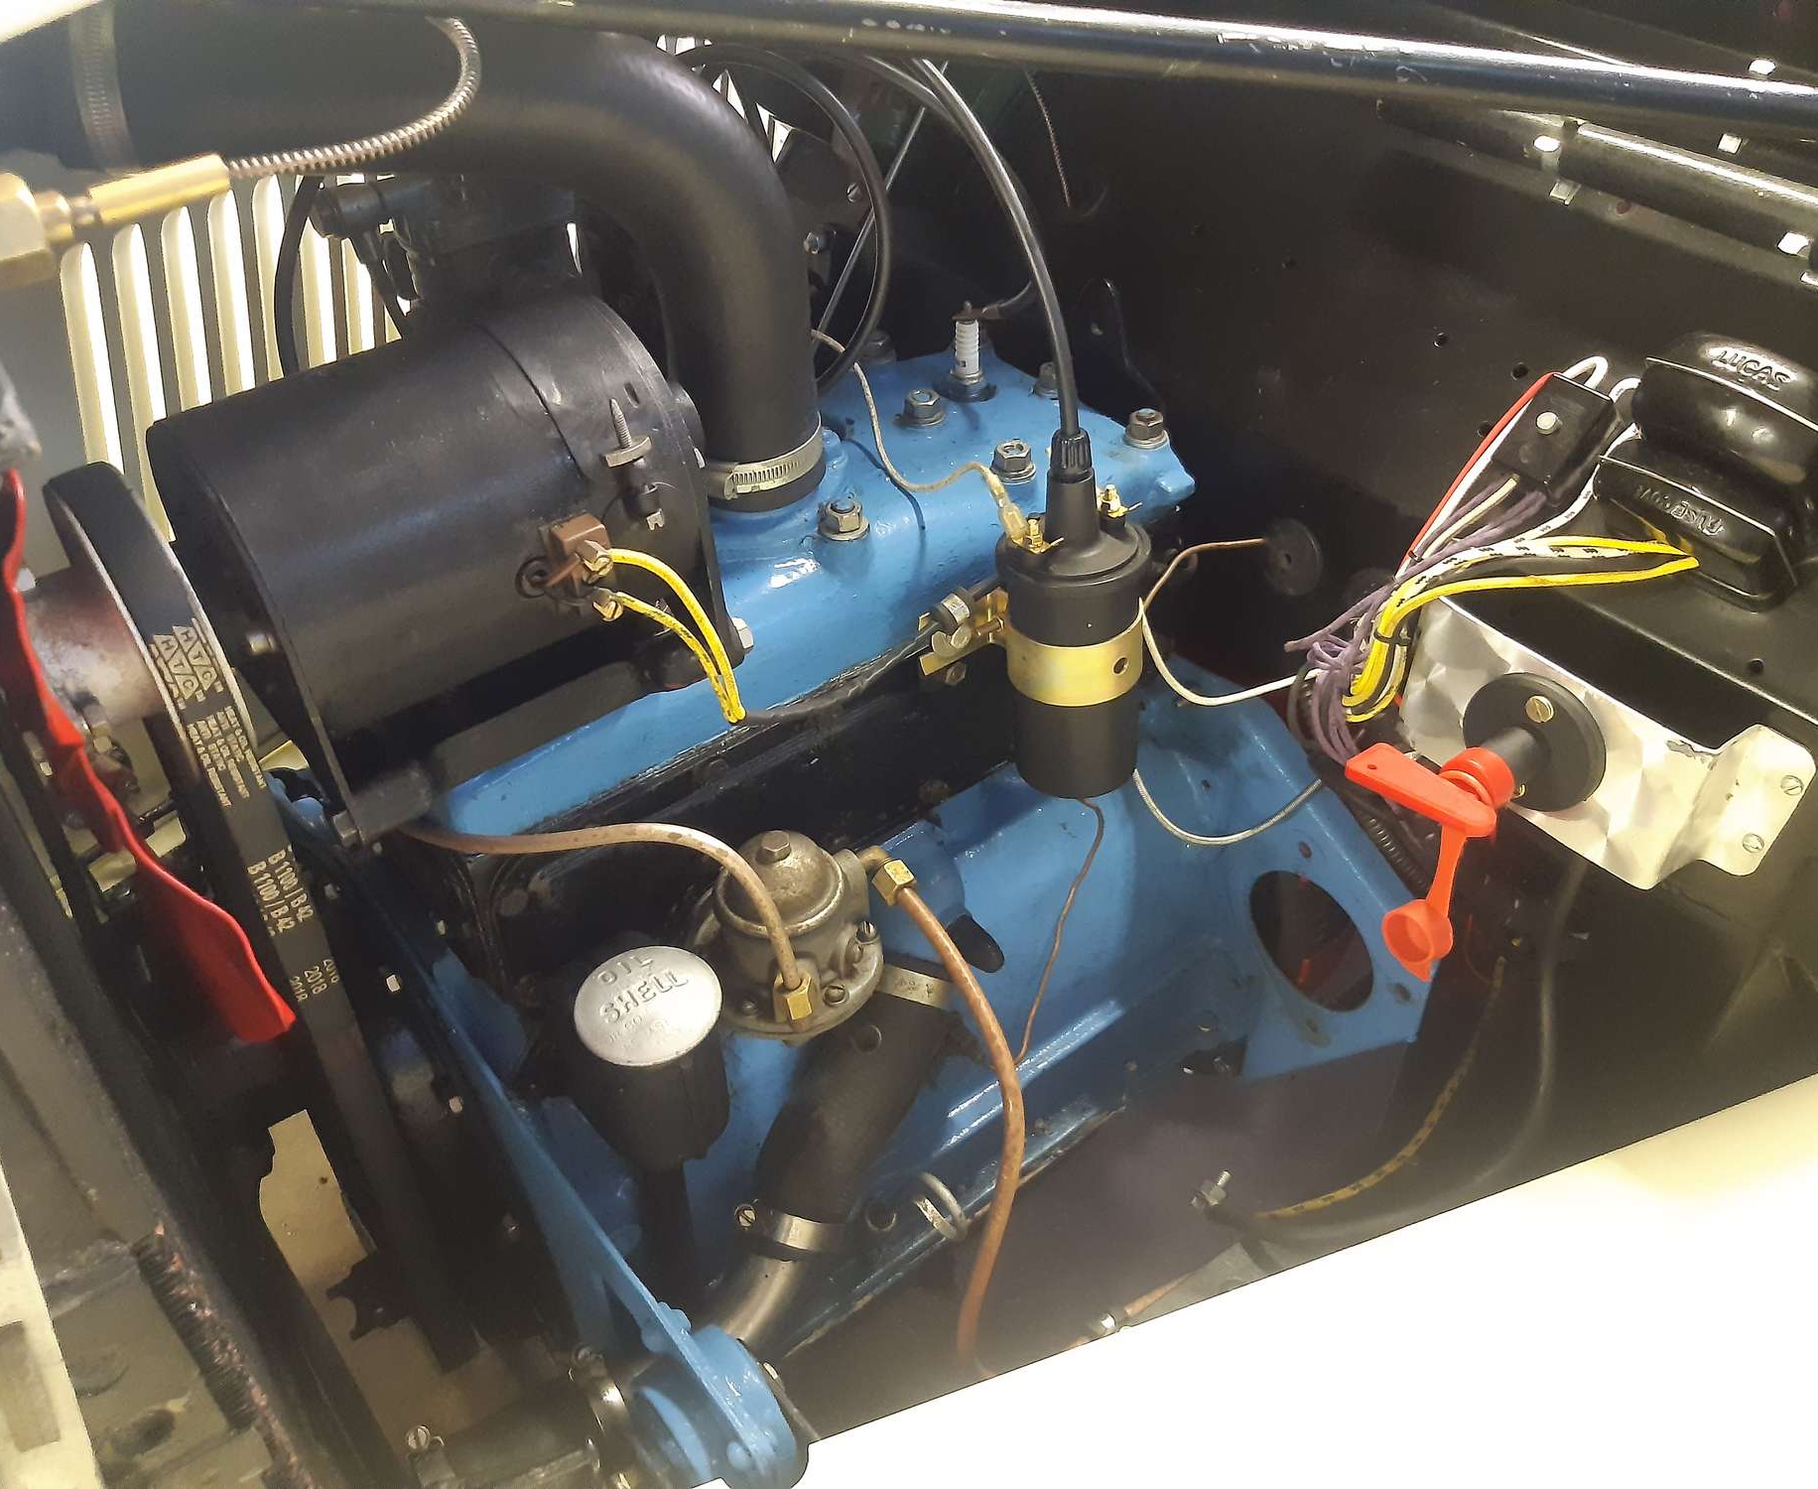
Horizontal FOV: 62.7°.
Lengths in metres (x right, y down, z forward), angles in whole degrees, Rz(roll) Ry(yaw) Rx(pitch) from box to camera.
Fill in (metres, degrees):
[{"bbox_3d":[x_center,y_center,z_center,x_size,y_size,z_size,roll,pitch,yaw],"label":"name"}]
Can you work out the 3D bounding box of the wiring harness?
[{"bbox_3d":[0.259,-0.072,0.704,0.080,0.250,0.180,-28,48,-28],"label":"wiring harness"}]

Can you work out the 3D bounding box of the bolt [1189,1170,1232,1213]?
[{"bbox_3d":[0.174,0.257,0.860,0.029,0.015,0.014,-45,53,-6],"label":"bolt"}]

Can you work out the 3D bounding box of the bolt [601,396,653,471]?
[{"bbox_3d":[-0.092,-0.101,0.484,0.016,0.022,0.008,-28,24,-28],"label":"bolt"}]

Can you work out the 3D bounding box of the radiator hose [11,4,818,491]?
[{"bbox_3d":[-0.167,-0.183,0.568,0.264,0.196,0.057,-2,41,-1],"label":"radiator hose"}]

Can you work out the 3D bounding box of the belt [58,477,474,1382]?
[{"bbox_3d":[-0.249,0.106,0.618,0.018,0.508,0.125,-28,52,-28],"label":"belt"}]

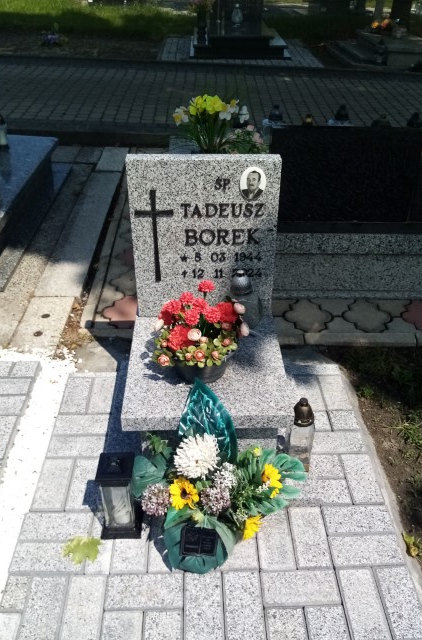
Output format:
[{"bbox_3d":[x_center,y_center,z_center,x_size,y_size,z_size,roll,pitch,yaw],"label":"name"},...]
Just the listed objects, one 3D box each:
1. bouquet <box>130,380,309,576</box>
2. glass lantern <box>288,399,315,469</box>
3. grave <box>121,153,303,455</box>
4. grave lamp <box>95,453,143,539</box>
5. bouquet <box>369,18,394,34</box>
[{"bbox_3d":[0.029,0.439,1.355,0.490,0.440,0.340,0,38,-2],"label":"bouquet"},{"bbox_3d":[0.291,0.373,1.563,0.078,0.305,0.078,0,38,-2],"label":"glass lantern"},{"bbox_3d":[-0.017,0.001,1.585,0.505,0.850,0.630,0,38,-2],"label":"grave"},{"bbox_3d":[-0.265,0.508,1.400,0.116,0.287,0.112,0,38,-2],"label":"grave lamp"},{"bbox_3d":[2.554,-4.396,7.200,0.350,0.220,0.280,0,38,-2],"label":"bouquet"}]

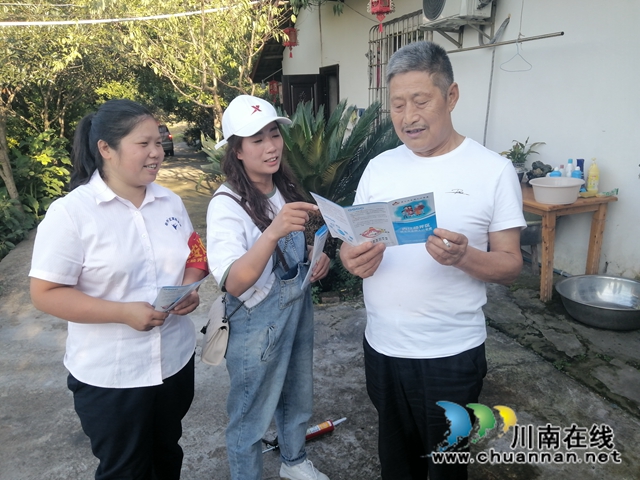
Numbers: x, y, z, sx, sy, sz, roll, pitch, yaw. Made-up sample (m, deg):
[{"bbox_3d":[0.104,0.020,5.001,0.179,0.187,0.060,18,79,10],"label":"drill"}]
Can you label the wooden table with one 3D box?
[{"bbox_3d":[1.768,-0.065,4.322,0.665,0.737,1.150,-8,17,-21],"label":"wooden table"}]

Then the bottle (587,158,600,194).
[{"bbox_3d":[2.144,-0.484,3.884,0.087,0.285,0.065,7,18,28],"label":"bottle"}]

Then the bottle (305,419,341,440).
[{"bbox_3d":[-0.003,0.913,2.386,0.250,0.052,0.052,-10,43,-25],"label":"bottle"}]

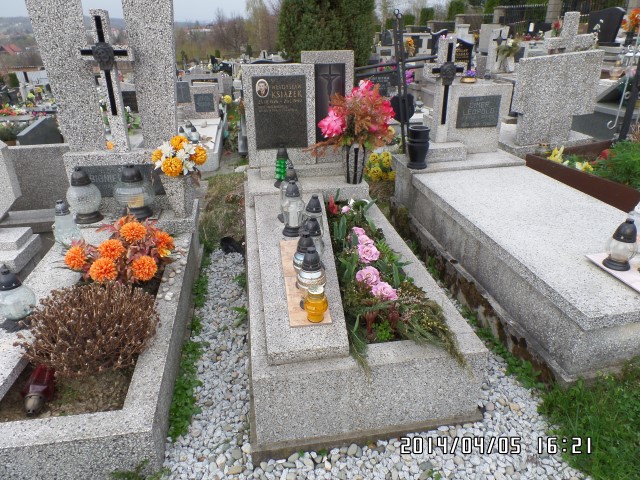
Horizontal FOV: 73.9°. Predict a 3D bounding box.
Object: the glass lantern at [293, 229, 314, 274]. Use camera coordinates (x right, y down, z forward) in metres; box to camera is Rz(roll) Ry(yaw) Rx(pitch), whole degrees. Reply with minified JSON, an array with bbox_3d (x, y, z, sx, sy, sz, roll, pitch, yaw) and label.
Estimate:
[{"bbox_3d":[-0.061,0.088,1.920,0.128,0.264,0.128,-5,26,-8],"label":"glass lantern"}]

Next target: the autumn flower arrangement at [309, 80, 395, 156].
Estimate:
[{"bbox_3d":[0.213,-0.837,2.881,0.530,0.450,0.420,-5,26,-8],"label":"autumn flower arrangement"}]

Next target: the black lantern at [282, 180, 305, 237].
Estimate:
[{"bbox_3d":[-0.155,-0.178,2.348,0.128,0.303,0.128,-5,26,-8],"label":"black lantern"}]

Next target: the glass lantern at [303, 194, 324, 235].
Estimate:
[{"bbox_3d":[-0.020,-0.097,2.229,0.140,0.302,0.140,-5,26,-8],"label":"glass lantern"}]

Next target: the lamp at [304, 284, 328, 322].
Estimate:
[{"bbox_3d":[-0.013,0.253,1.740,0.096,0.138,0.096,-1,26,0],"label":"lamp"}]

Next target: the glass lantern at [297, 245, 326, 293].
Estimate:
[{"bbox_3d":[-0.036,0.120,1.841,0.127,0.190,0.127,-1,26,0],"label":"glass lantern"}]

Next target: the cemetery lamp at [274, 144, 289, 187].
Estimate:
[{"bbox_3d":[-0.277,-0.521,3.005,0.106,0.308,0.106,-5,26,-8],"label":"cemetery lamp"}]

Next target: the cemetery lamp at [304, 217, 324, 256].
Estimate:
[{"bbox_3d":[-0.030,0.020,1.977,0.112,0.259,0.112,-5,26,-8],"label":"cemetery lamp"}]

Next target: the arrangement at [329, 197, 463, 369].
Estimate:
[{"bbox_3d":[0.227,0.030,2.256,0.440,0.200,1.550,-5,26,-8],"label":"arrangement"}]

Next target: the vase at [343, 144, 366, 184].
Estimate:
[{"bbox_3d":[0.242,-0.551,3.037,0.165,0.275,0.165,-1,26,0],"label":"vase"}]

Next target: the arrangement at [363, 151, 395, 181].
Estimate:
[{"bbox_3d":[0.566,-0.699,4.041,0.260,0.260,0.230,-5,26,-8],"label":"arrangement"}]

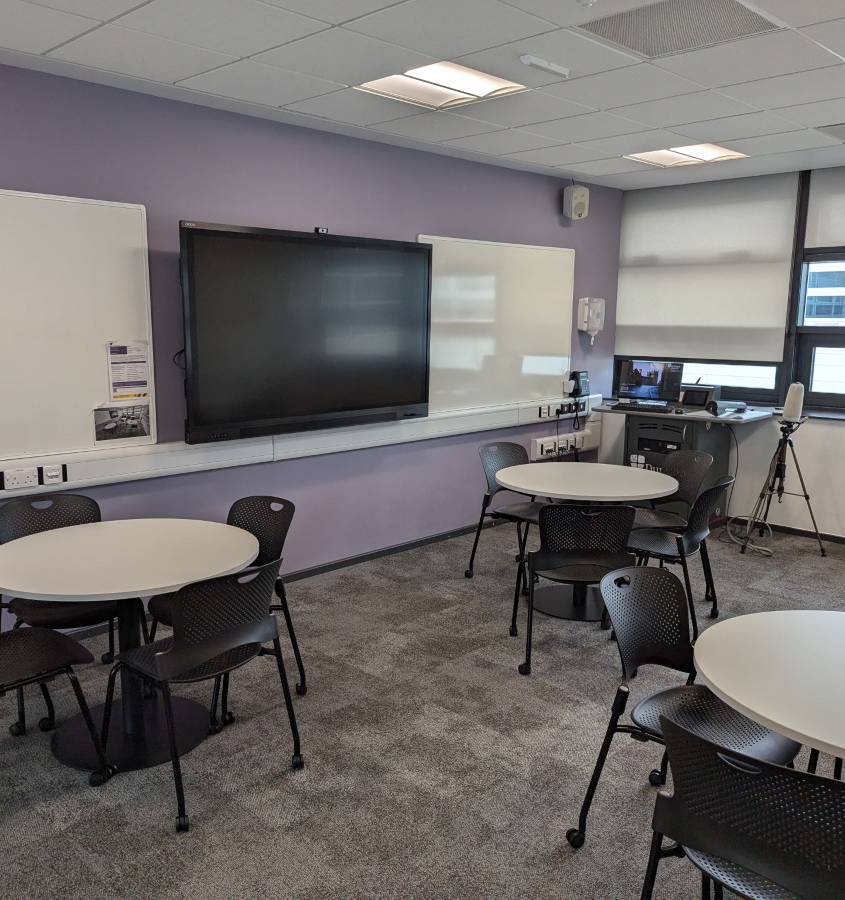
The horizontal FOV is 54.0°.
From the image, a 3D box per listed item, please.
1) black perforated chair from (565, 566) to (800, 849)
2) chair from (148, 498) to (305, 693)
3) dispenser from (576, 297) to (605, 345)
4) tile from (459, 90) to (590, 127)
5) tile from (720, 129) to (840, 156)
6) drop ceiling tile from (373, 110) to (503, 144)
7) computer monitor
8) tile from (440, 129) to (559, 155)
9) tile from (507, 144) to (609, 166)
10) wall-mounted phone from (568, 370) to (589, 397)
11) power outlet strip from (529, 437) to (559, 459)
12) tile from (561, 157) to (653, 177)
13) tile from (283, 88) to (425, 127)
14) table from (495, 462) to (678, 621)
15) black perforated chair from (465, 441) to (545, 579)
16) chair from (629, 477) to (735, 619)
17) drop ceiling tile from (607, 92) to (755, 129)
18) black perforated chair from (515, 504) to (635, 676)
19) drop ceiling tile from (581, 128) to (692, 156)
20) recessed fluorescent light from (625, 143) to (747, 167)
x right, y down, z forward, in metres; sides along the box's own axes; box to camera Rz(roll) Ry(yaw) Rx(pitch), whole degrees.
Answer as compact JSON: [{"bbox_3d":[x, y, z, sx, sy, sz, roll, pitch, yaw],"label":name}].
[{"bbox_3d":[0.816,0.809,2.464,0.560,0.836,0.530,9,13,44],"label":"black perforated chair"},{"bbox_3d":[-0.832,0.652,3.555,0.530,0.826,0.590,8,12,40],"label":"chair"},{"bbox_3d":[1.409,-1.068,6.918,0.115,0.385,0.210,9,13,44],"label":"dispenser"},{"bbox_3d":[0.517,-1.782,4.330,0.600,0.020,0.600,9,13,44],"label":"tile"},{"bbox_3d":[2.205,-1.915,5.178,0.600,0.025,0.566,10,13,44],"label":"tile"},{"bbox_3d":[0.089,-1.851,4.745,0.600,0.020,0.600,9,13,44],"label":"drop ceiling tile"},{"bbox_3d":[1.849,-0.557,6.712,0.520,0.315,0.090,8,12,37],"label":"computer monitor"},{"bbox_3d":[0.518,-1.922,5.171,0.590,0.020,0.600,9,13,44],"label":"tile"},{"bbox_3d":[0.940,-1.996,5.604,0.571,0.025,0.592,10,13,44],"label":"tile"},{"bbox_3d":[1.323,-0.554,6.937,0.085,0.205,0.185,9,13,44],"label":"wall-mounted phone"},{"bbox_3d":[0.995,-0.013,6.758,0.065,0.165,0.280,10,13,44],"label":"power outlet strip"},{"bbox_3d":[1.350,-2.056,6.013,0.600,0.020,0.600,9,13,44],"label":"tile"},{"bbox_3d":[-0.336,-1.778,4.293,0.585,0.020,0.600,10,13,44],"label":"tile"},{"bbox_3d":[0.919,0.520,4.753,1.000,0.740,1.000,0,9,0],"label":"table"},{"bbox_3d":[0.615,0.384,5.063,0.540,0.820,0.570,-8,13,-42],"label":"black perforated chair"},{"bbox_3d":[1.278,0.510,4.295,0.570,0.820,0.540,5,11,29],"label":"chair"},{"bbox_3d":[1.355,-1.772,4.311,0.600,0.020,0.600,10,13,44],"label":"drop ceiling tile"},{"bbox_3d":[0.716,0.585,3.833,0.540,0.820,0.570,0,9,0],"label":"black perforated chair"},{"bbox_3d":[1.358,-1.919,5.176,0.600,0.020,0.600,9,13,44],"label":"drop ceiling tile"},{"bbox_3d":[1.783,-2.012,5.601,0.600,0.080,0.600,9,13,44],"label":"recessed fluorescent light"}]

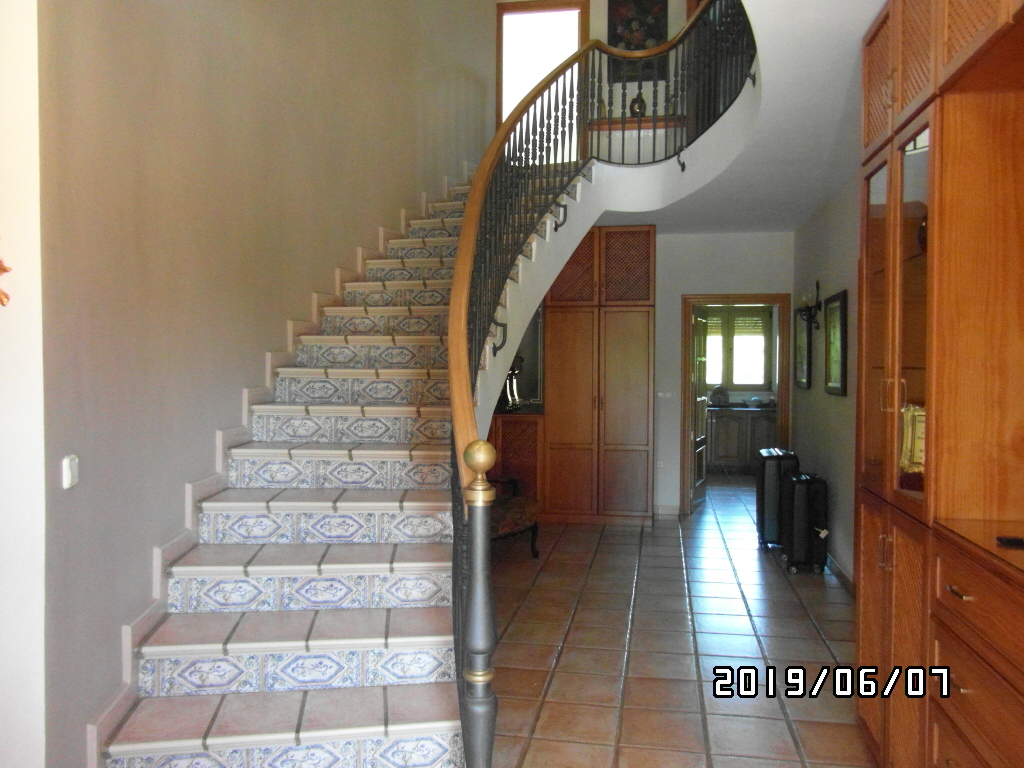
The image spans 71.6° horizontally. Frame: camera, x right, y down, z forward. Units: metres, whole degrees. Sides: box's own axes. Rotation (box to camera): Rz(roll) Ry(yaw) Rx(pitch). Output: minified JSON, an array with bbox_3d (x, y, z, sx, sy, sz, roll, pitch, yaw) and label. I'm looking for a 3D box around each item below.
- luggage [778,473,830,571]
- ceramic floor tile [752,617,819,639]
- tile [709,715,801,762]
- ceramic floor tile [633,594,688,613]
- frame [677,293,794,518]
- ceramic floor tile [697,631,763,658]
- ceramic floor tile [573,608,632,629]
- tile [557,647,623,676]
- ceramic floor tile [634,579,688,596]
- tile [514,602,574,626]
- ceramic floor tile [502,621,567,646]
[{"bbox_3d":[2.097,0.982,5.120,0.250,0.645,0.440,0,1,12],"label":"luggage"},{"bbox_3d":[1.494,1.338,3.876,0.315,0.014,0.300,0,1,10],"label":"ceramic floor tile"},{"bbox_3d":[0.921,1.372,2.761,0.314,0.012,0.297,0,2,10],"label":"tile"},{"bbox_3d":[0.906,1.335,4.296,0.306,0.012,0.300,0,1,10],"label":"ceramic floor tile"},{"bbox_3d":[2.154,0.198,6.871,1.009,2.114,0.130,0,2,8],"label":"frame"},{"bbox_3d":[1.110,1.351,3.655,0.306,0.012,0.300,0,1,10],"label":"ceramic floor tile"},{"bbox_3d":[0.516,1.339,4.046,0.306,0.012,0.300,0,1,10],"label":"ceramic floor tile"},{"bbox_3d":[0.384,1.346,3.429,0.315,0.014,0.300,0,1,10],"label":"tile"},{"bbox_3d":[0.970,1.322,4.585,0.314,0.012,0.297,0,2,10],"label":"ceramic floor tile"},{"bbox_3d":[0.188,1.337,4.094,0.306,0.012,0.300,0,1,10],"label":"tile"},{"bbox_3d":[0.125,1.343,3.793,0.314,0.012,0.297,0,2,10],"label":"ceramic floor tile"}]

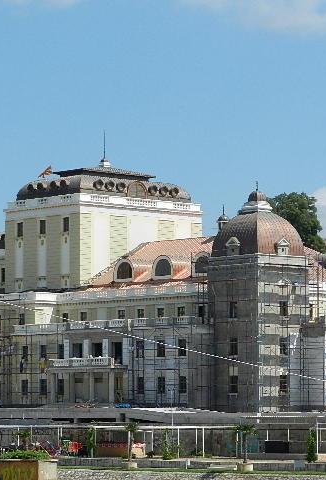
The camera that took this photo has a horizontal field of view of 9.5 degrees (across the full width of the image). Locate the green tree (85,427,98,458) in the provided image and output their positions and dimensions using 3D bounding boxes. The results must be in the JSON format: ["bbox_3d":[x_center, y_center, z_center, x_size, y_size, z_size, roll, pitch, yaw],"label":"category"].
[{"bbox_3d":[-5.735,16.240,157.183,0.962,2.553,0.900,0,-5,0],"label":"green tree"}]

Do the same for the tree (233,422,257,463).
[{"bbox_3d":[6.072,14.904,144.250,1.767,2.929,1.767,0,-5,0],"label":"tree"}]

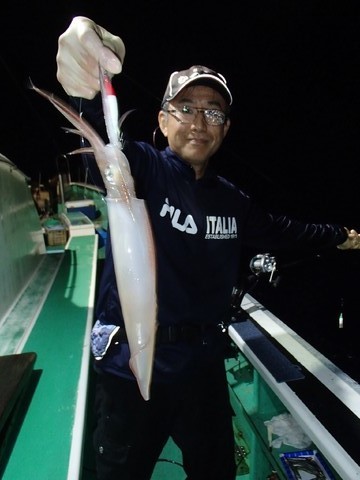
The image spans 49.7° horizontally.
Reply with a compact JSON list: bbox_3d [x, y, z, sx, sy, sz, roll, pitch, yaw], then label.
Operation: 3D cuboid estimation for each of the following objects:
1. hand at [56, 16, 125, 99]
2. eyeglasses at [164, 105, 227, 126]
[{"bbox_3d":[-0.114,-0.233,0.500,0.088,0.101,0.096,-1,10,-6],"label":"hand"},{"bbox_3d":[0.034,-0.309,0.990,0.142,0.045,0.135,4,11,-8],"label":"eyeglasses"}]

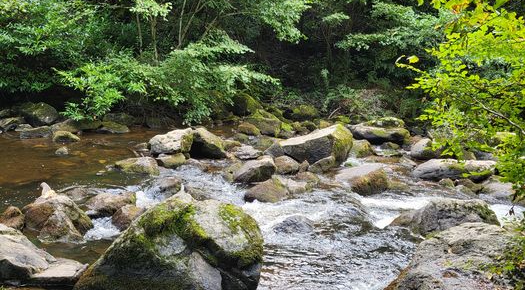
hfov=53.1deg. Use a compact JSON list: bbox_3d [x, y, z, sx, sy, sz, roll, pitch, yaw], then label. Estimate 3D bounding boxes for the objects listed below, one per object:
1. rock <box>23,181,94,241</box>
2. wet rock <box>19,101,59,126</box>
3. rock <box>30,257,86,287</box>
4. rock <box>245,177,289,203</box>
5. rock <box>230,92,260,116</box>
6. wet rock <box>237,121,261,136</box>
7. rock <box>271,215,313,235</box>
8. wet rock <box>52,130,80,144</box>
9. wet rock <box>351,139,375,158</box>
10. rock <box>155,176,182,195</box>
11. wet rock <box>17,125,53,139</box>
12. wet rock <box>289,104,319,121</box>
[{"bbox_3d":[-2.288,0.753,5.869,0.781,0.582,0.664,0,9,0],"label":"rock"},{"bbox_3d":[-5.776,-0.824,13.600,0.859,0.586,0.644,-2,8,-14],"label":"wet rock"},{"bbox_3d":[-1.730,1.076,4.454,0.419,0.151,0.398,0,10,0],"label":"rock"},{"bbox_3d":[0.064,0.666,7.602,0.593,0.314,0.415,1,8,10],"label":"rock"},{"bbox_3d":[-0.366,-0.900,11.385,0.645,0.502,0.581,0,10,0],"label":"rock"},{"bbox_3d":[-0.359,-0.424,13.501,0.616,0.339,0.493,0,9,0],"label":"wet rock"},{"bbox_3d":[0.300,0.836,5.476,0.433,0.151,0.325,0,10,0],"label":"rock"},{"bbox_3d":[-4.391,-0.194,11.800,0.546,0.272,0.382,-2,8,-12],"label":"wet rock"},{"bbox_3d":[2.012,0.070,10.577,0.483,0.340,0.410,0,9,0],"label":"wet rock"},{"bbox_3d":[-1.195,0.514,6.693,0.340,0.231,0.272,0,10,0],"label":"rock"},{"bbox_3d":[-4.313,-0.239,10.000,0.571,0.243,0.399,0,10,0],"label":"wet rock"},{"bbox_3d":[1.035,-0.822,13.402,0.737,0.458,0.590,0,8,0],"label":"wet rock"}]

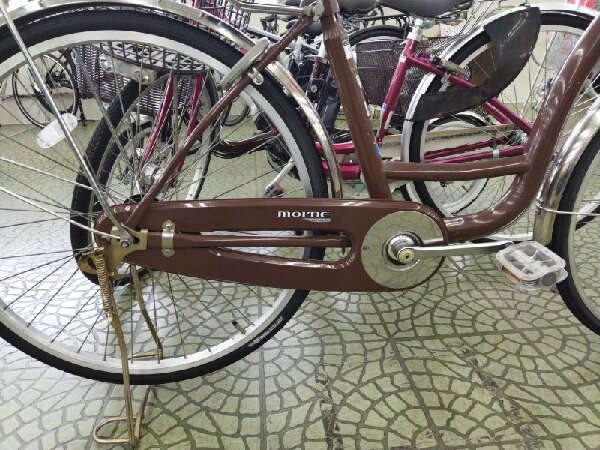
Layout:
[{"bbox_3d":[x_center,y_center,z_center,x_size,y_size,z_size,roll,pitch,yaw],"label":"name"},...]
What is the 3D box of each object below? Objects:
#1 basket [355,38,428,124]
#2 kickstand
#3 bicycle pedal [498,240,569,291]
[{"bbox_3d":[0.341,-0.543,1.746,0.230,0.265,0.280,-8,23,-17],"label":"basket"},{"bbox_3d":[-0.334,0.178,0.849,0.100,0.346,0.255,-3,22,-5],"label":"kickstand"},{"bbox_3d":[0.349,0.060,0.713,0.068,0.025,0.099,-27,22,4],"label":"bicycle pedal"}]

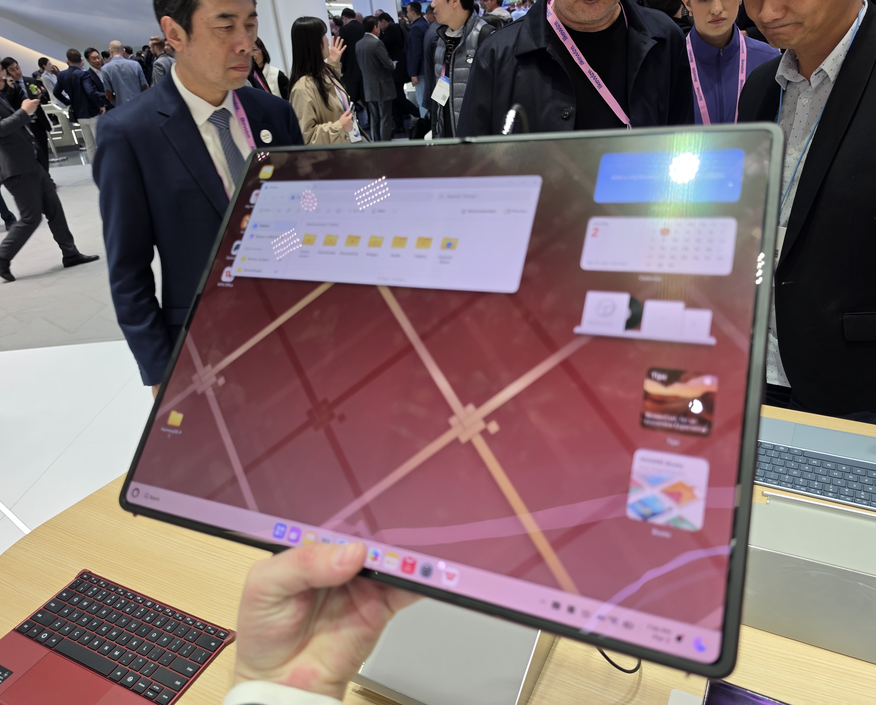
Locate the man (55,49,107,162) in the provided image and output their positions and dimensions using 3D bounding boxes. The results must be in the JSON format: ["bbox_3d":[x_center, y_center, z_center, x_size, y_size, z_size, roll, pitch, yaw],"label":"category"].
[{"bbox_3d":[-5.303,-3.575,9.316,0.600,1.750,0.400,-15,28,-16],"label":"man"}]

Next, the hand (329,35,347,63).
[{"bbox_3d":[-0.708,-2.131,4.400,0.120,0.165,0.060,4,25,-11],"label":"hand"}]

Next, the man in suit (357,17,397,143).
[{"bbox_3d":[-0.782,-3.409,8.075,0.520,1.700,0.420,10,31,28],"label":"man in suit"}]

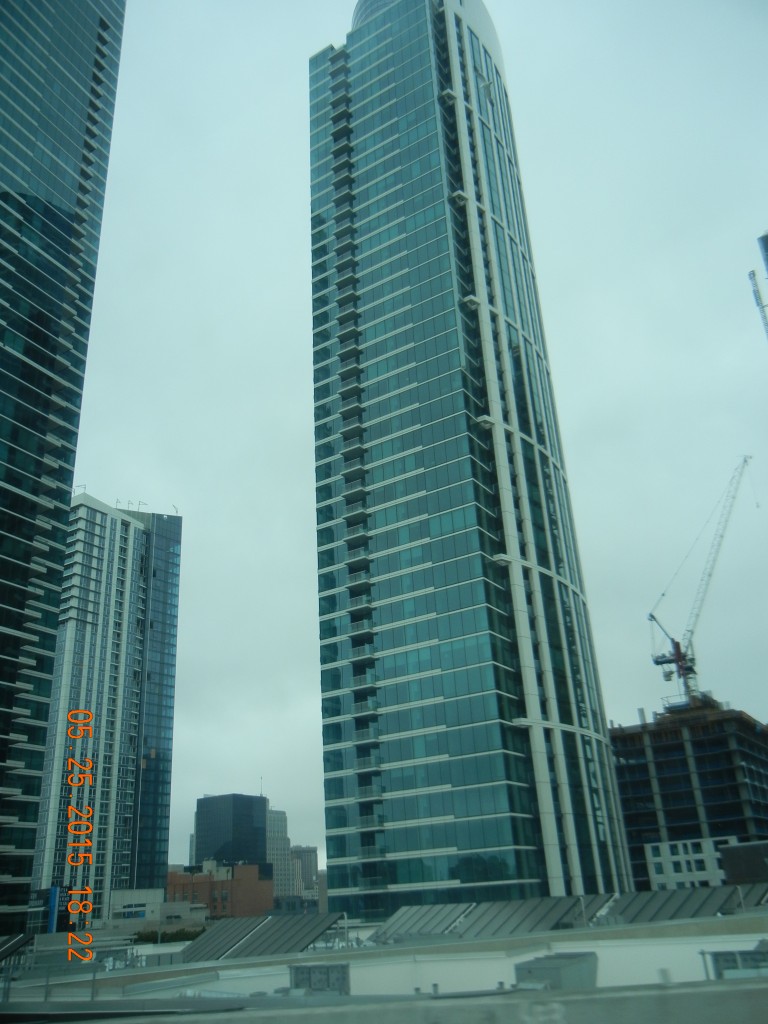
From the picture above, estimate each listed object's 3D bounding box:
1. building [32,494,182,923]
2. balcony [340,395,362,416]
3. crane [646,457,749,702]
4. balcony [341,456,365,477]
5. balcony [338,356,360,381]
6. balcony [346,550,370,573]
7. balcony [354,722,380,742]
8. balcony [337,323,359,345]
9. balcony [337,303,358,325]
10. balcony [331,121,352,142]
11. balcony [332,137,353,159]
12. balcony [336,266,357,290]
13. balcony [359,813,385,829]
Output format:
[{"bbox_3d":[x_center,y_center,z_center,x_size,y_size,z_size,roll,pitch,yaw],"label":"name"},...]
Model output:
[{"bbox_3d":[-79.259,54.582,240.674,26.000,118.000,37.000,-17,-28,28],"label":"building"},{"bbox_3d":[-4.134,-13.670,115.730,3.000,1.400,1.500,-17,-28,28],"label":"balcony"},{"bbox_3d":[69.175,13.630,191.745,28.400,51.000,4.000,-14,-27,23],"label":"crane"},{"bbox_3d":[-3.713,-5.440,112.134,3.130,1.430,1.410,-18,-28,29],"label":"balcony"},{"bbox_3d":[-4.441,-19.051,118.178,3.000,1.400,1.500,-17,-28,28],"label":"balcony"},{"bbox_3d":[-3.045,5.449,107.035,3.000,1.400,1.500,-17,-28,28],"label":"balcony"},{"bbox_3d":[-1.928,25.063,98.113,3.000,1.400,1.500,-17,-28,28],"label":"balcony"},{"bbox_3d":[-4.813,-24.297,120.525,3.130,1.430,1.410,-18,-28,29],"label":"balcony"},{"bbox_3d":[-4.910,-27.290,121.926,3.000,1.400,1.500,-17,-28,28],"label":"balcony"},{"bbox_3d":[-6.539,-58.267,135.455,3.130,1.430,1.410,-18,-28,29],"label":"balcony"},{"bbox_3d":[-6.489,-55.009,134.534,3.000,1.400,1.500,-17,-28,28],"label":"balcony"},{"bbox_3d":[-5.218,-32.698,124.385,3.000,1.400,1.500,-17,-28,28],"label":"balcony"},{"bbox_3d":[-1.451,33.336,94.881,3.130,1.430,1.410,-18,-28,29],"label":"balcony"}]

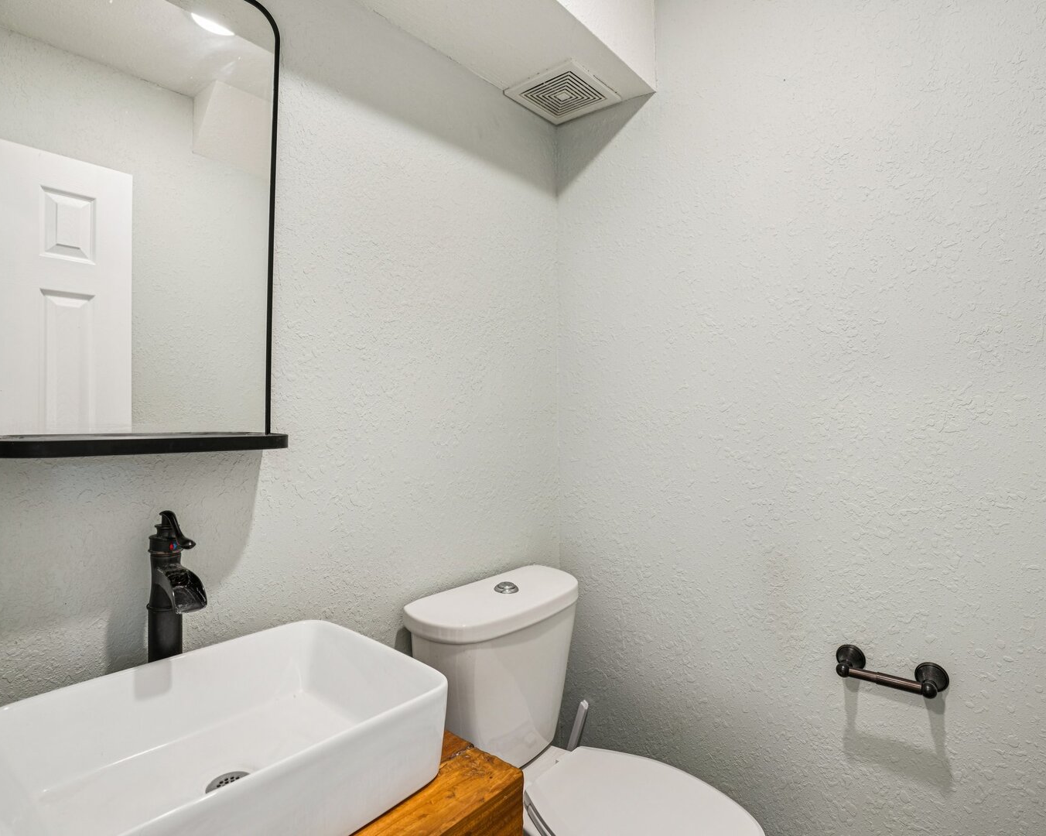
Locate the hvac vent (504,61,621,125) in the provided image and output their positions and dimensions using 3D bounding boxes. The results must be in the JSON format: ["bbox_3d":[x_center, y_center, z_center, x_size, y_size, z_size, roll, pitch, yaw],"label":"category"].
[{"bbox_3d":[0.120,-0.953,1.638,0.238,0.019,0.238,0,0,40],"label":"hvac vent"}]

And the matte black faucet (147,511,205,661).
[{"bbox_3d":[-0.539,0.317,0.861,0.125,0.337,0.053,0,0,40],"label":"matte black faucet"}]

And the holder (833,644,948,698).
[{"bbox_3d":[0.777,0.545,1.188,0.212,0.061,0.089,0,0,40],"label":"holder"}]

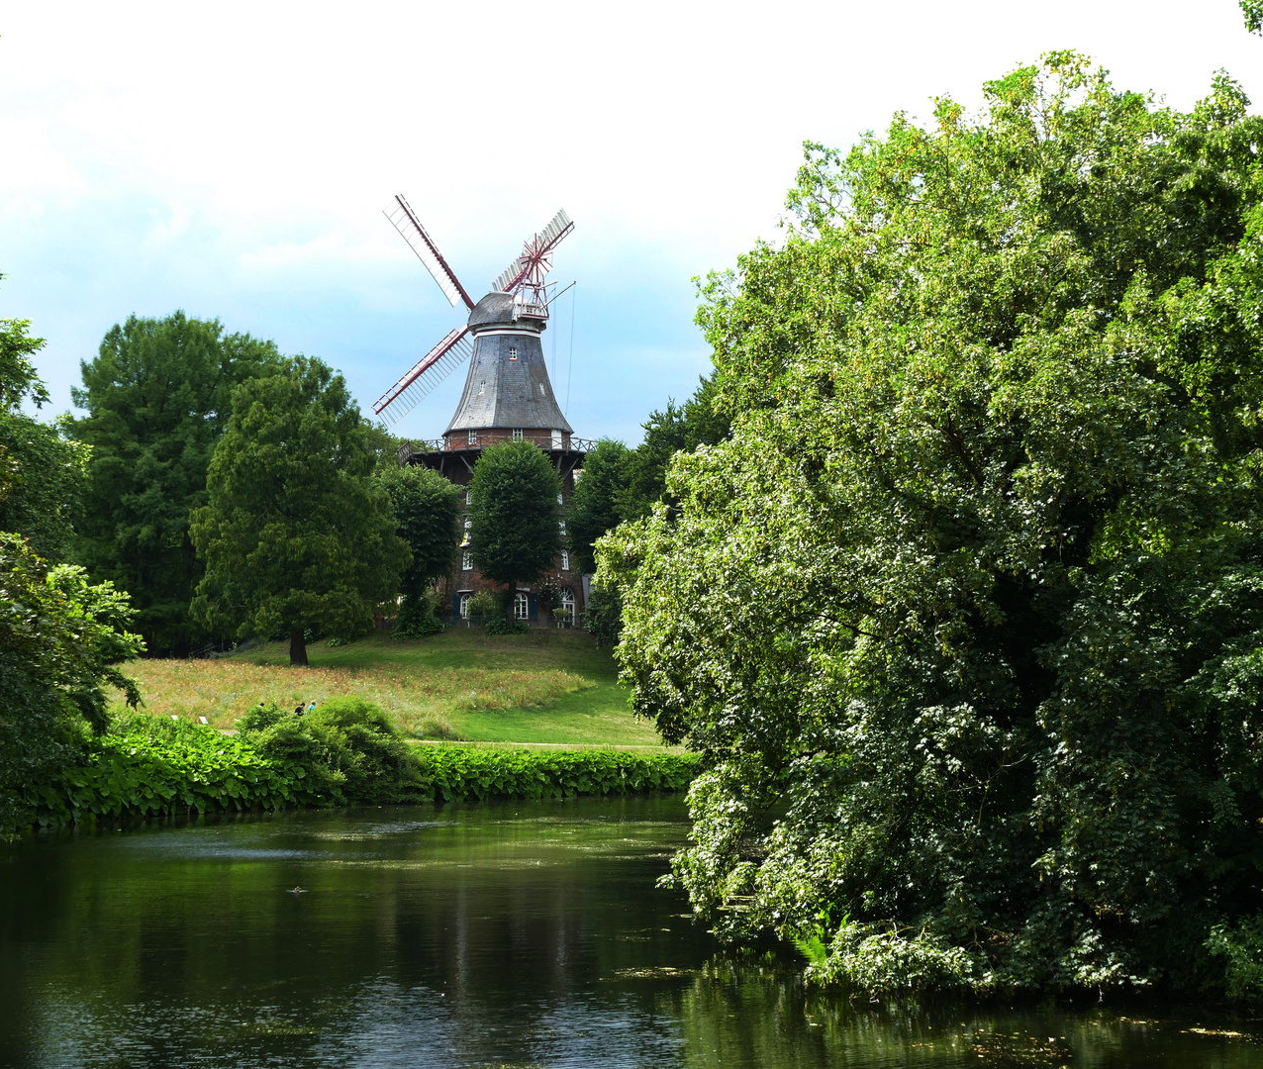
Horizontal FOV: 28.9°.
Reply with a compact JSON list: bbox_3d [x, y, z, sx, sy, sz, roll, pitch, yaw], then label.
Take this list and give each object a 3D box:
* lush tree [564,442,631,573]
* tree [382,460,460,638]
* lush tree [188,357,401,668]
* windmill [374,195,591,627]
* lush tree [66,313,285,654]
[{"bbox_3d":[-2.374,0.000,182.000,5.800,14.340,5.800,0,-2,0],"label":"lush tree"},{"bbox_3d":[-15.336,1.236,179.000,6.000,12.730,6.000,0,-2,0],"label":"tree"},{"bbox_3d":[-21.498,-1.455,158.000,14.000,19.880,13.500,0,-2,0],"label":"lush tree"},{"bbox_3d":[-9.573,-9.476,190.000,19.500,33.720,15.500,1,-2,-35],"label":"windmill"},{"bbox_3d":[-31.466,-3.415,169.000,15.000,23.770,14.500,0,-2,0],"label":"lush tree"}]

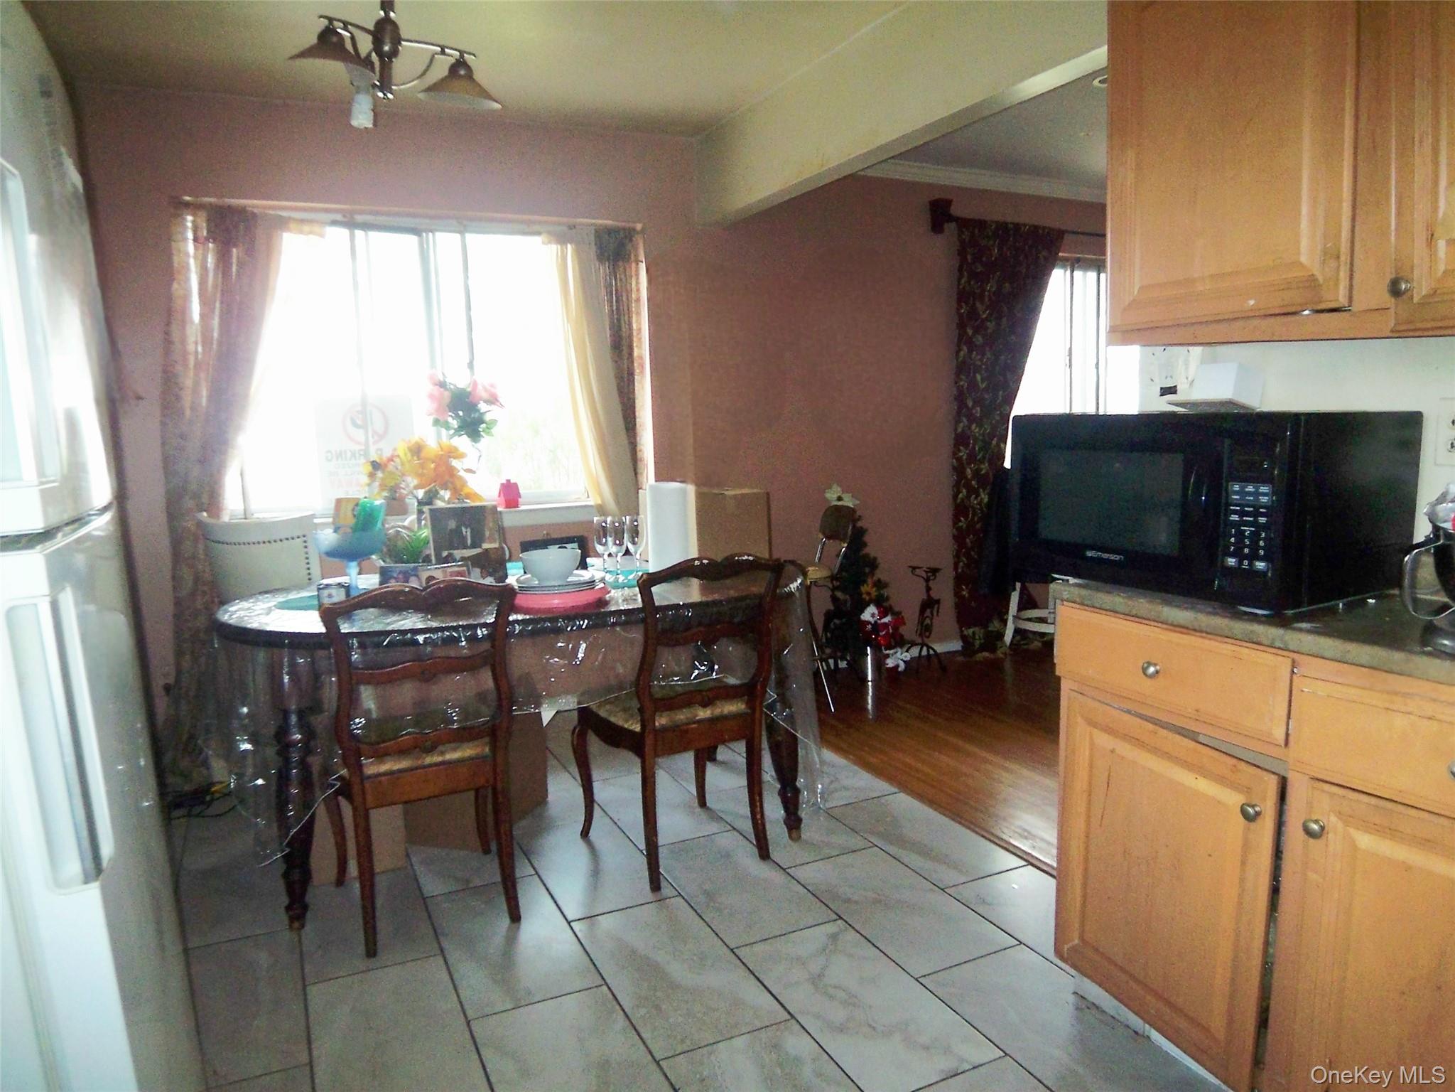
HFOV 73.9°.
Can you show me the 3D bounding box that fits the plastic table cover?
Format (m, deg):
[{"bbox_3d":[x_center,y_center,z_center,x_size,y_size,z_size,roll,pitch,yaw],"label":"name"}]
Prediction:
[{"bbox_3d":[-0.573,0.458,2.932,1.720,0.680,1.040,-4,8,-20],"label":"plastic table cover"}]

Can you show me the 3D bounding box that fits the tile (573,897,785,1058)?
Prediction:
[{"bbox_3d":[-0.128,0.968,2.214,0.304,0.012,0.608,-5,8,-25],"label":"tile"}]

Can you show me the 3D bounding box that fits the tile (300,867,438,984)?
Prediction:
[{"bbox_3d":[-0.946,0.958,2.514,0.304,0.012,0.608,-5,8,-25],"label":"tile"}]

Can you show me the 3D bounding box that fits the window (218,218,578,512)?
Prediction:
[{"bbox_3d":[-1.242,-0.692,3.874,1.500,1.130,0.100,-5,8,-25],"label":"window"}]

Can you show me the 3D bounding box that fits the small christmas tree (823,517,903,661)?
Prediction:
[{"bbox_3d":[0.628,0.216,4.511,0.400,0.780,0.390,-1,8,0],"label":"small christmas tree"}]

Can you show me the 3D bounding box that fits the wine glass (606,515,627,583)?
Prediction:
[{"bbox_3d":[-0.328,0.008,2.943,0.060,0.188,0.060,-5,8,-25],"label":"wine glass"}]

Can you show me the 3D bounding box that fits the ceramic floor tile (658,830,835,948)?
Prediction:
[{"bbox_3d":[0.018,0.917,2.632,0.303,0.010,0.600,-5,9,-26],"label":"ceramic floor tile"}]

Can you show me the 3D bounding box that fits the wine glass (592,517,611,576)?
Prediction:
[{"bbox_3d":[-0.378,0.003,2.996,0.060,0.188,0.060,-5,8,-25],"label":"wine glass"}]

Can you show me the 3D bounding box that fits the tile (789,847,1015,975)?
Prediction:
[{"bbox_3d":[0.428,0.926,2.493,0.303,0.010,0.600,-5,9,-26],"label":"tile"}]

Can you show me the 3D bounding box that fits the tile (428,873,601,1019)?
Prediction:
[{"bbox_3d":[-0.538,0.963,2.365,0.304,0.012,0.608,-5,8,-25],"label":"tile"}]

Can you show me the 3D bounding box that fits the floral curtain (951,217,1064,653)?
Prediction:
[{"bbox_3d":[1.455,-0.537,4.992,0.710,2.170,0.130,-5,9,-26],"label":"floral curtain"}]

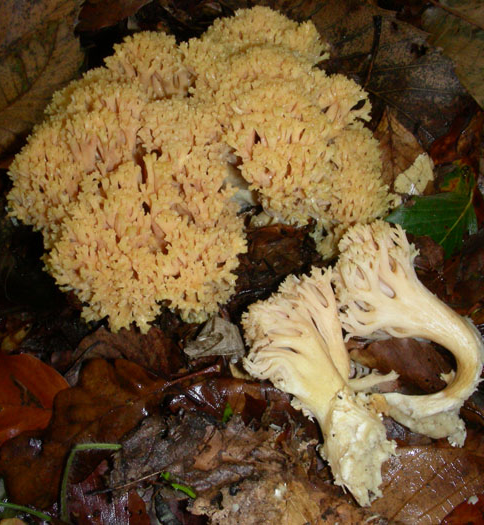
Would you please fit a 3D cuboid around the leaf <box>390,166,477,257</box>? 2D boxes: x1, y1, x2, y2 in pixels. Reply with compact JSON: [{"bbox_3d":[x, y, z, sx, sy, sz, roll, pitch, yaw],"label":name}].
[{"bbox_3d":[0.117,-0.035,0.445,0.047,0.014,0.068,27,62,16],"label":"leaf"}]

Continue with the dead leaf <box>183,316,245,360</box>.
[{"bbox_3d":[-0.014,0.040,0.398,0.032,0.015,0.026,5,58,3],"label":"dead leaf"}]

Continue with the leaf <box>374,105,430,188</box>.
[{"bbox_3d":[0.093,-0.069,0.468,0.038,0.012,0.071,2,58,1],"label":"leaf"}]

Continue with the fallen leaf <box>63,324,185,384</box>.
[{"bbox_3d":[-0.060,0.047,0.391,0.060,0.015,0.037,-4,58,-2],"label":"fallen leaf"}]

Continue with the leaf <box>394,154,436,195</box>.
[{"bbox_3d":[0.105,-0.051,0.455,0.037,0.006,0.020,-38,65,-21],"label":"leaf"}]

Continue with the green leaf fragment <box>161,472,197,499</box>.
[{"bbox_3d":[-0.029,0.103,0.358,0.020,0.004,0.003,29,62,17],"label":"green leaf fragment"}]

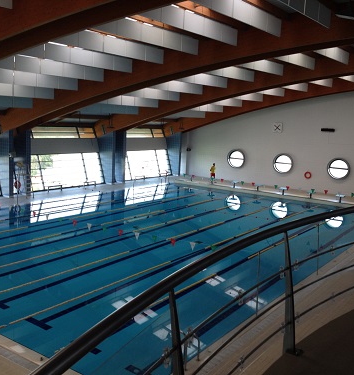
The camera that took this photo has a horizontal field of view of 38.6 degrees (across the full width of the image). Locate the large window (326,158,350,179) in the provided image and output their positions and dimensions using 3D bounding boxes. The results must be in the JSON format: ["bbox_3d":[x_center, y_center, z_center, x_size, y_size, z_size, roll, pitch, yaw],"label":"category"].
[{"bbox_3d":[12.168,-1.381,37.944,1.600,1.600,0.200,8,10,32],"label":"large window"}]

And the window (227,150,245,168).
[{"bbox_3d":[5.015,-2.381,42.538,1.600,1.600,0.200,8,10,32],"label":"window"}]

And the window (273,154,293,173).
[{"bbox_3d":[8.485,-1.866,40.313,1.600,1.600,0.200,8,10,32],"label":"window"}]

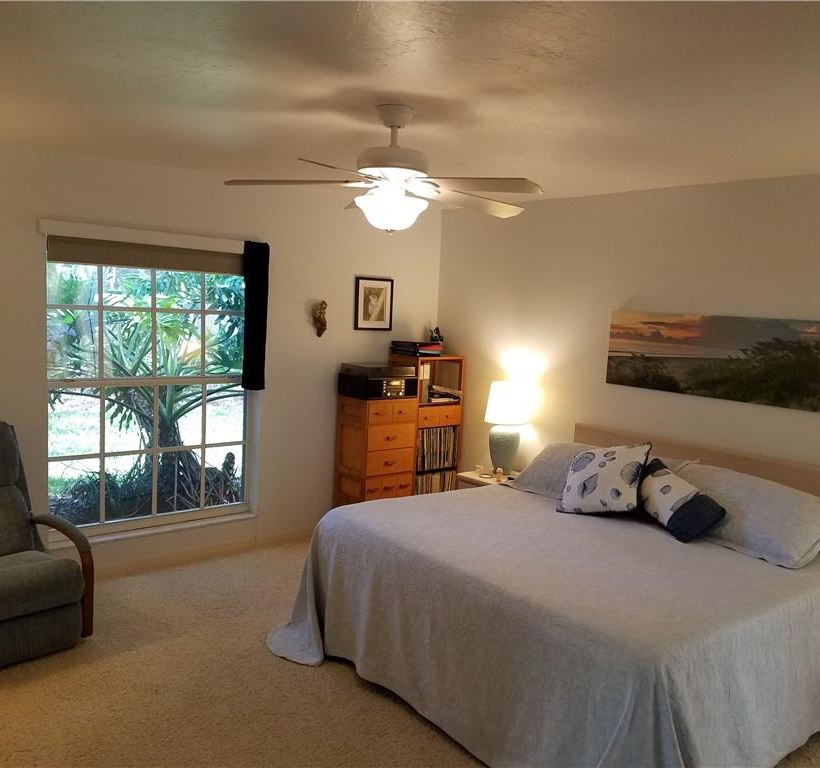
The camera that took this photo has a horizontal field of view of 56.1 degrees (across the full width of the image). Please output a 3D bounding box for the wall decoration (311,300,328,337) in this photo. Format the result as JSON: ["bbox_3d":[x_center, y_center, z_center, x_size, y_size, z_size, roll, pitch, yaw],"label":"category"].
[{"bbox_3d":[-0.613,-0.449,5.309,0.110,0.250,0.085,-3,8,-41],"label":"wall decoration"}]

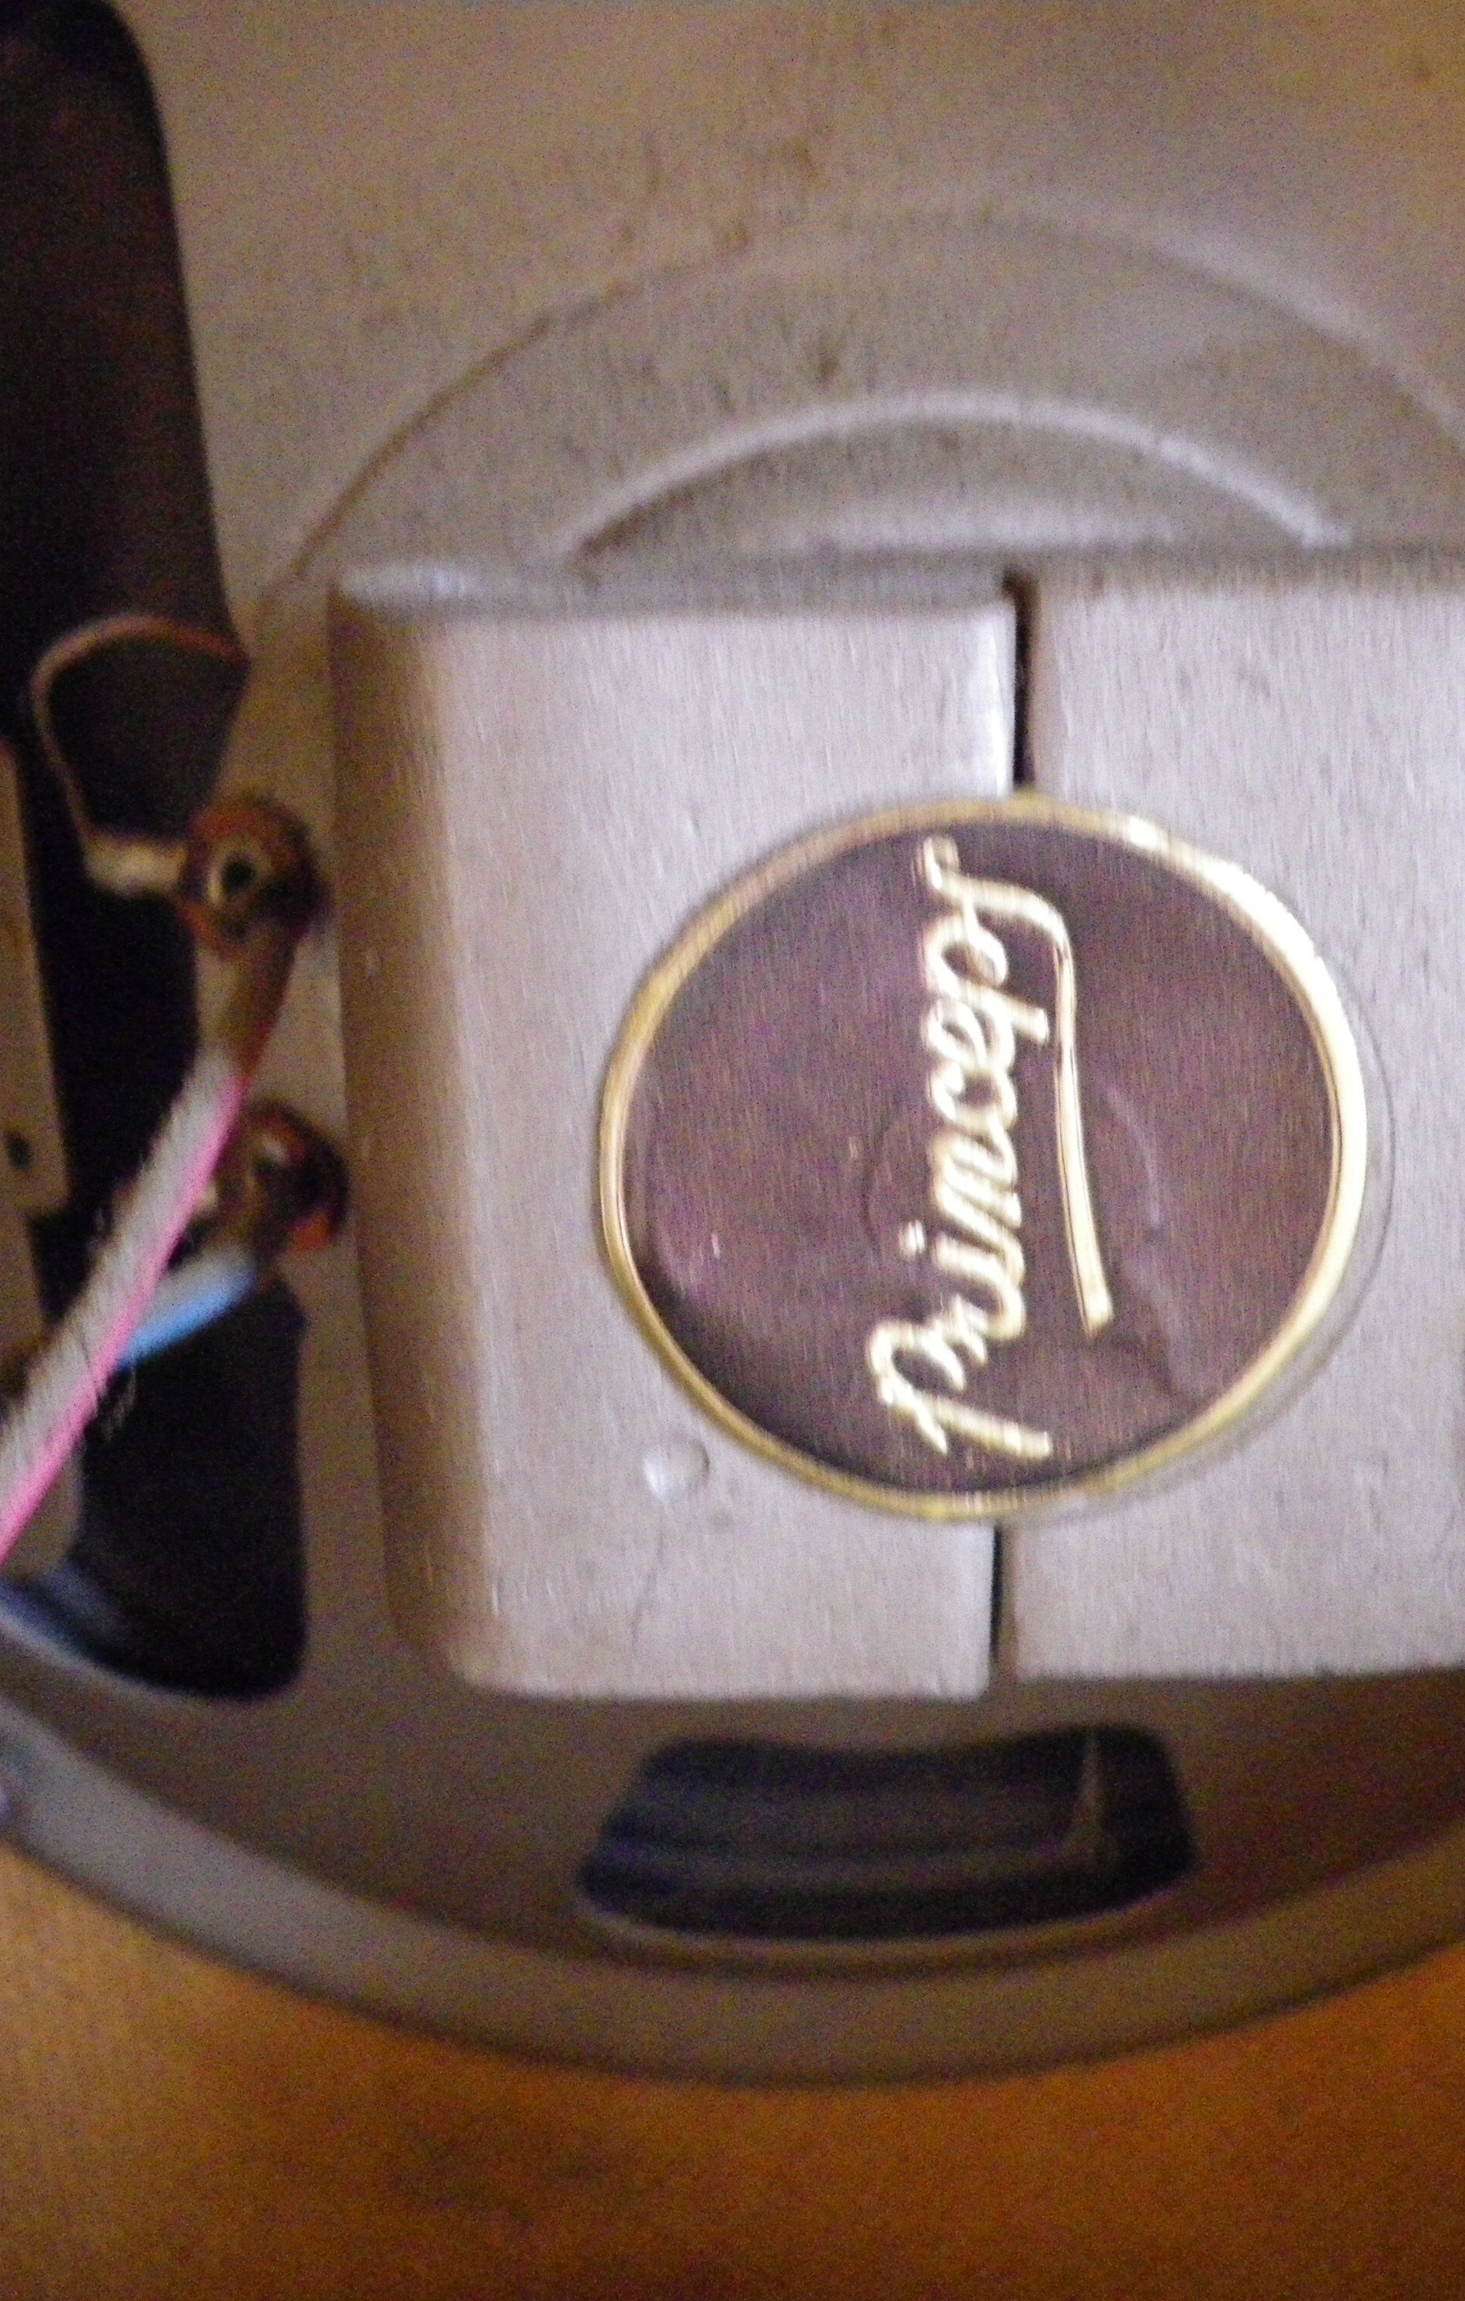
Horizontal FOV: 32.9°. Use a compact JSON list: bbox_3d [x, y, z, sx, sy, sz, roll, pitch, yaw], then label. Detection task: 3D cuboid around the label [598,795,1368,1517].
[{"bbox_3d":[0.013,0.001,0.124,0.038,0.038,0.002,0,18,-1],"label":"label"}]

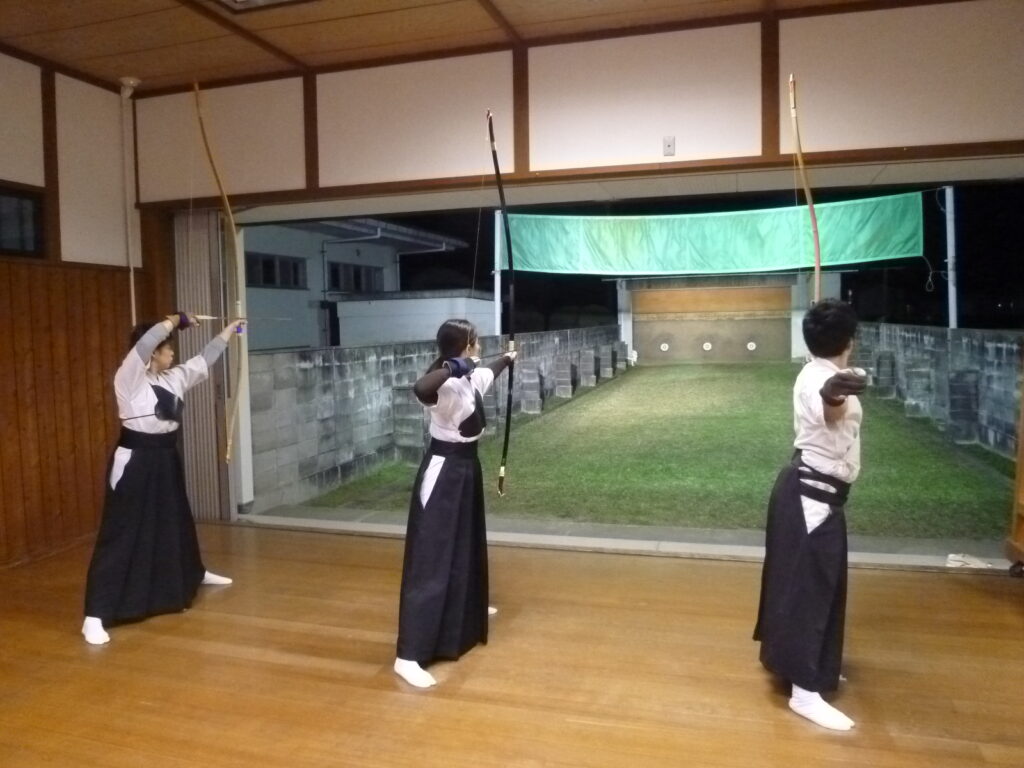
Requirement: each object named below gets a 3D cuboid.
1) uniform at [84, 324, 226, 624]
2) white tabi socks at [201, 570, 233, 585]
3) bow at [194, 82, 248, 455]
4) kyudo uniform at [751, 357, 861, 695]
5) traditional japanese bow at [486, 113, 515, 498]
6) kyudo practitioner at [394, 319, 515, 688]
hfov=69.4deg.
[{"bbox_3d":[-1.864,0.409,3.898,0.422,1.447,0.904,1,5,17],"label":"uniform"},{"bbox_3d":[-1.747,1.117,4.329,0.231,0.100,0.090,-2,5,-8],"label":"white tabi socks"},{"bbox_3d":[-1.633,-0.592,4.180,0.080,2.080,0.302,1,5,17],"label":"bow"},{"bbox_3d":[1.212,0.528,3.017,0.452,1.266,0.874,1,5,17],"label":"kyudo uniform"},{"bbox_3d":[-0.038,-0.379,3.818,0.060,1.909,0.392,1,5,17],"label":"traditional japanese bow"},{"bbox_3d":[-0.240,0.450,3.543,0.382,1.518,1.196,1,5,17],"label":"kyudo practitioner"}]

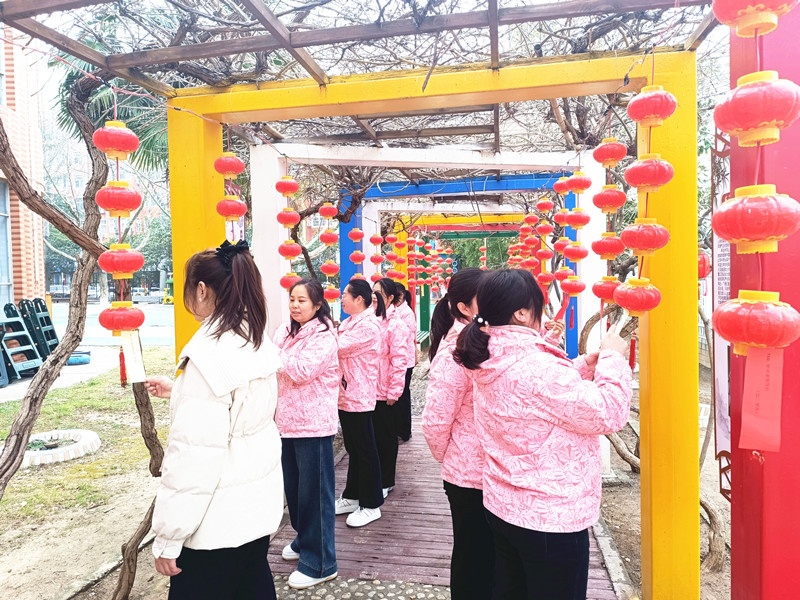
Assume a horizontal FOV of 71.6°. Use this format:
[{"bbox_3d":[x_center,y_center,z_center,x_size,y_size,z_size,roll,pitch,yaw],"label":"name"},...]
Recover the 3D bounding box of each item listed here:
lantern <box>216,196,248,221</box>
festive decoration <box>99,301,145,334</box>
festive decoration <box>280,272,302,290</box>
[{"bbox_3d":[-0.944,-0.515,3.120,0.165,0.144,0.165,-1,2,0],"label":"lantern"},{"bbox_3d":[-1.171,0.078,2.340,0.172,0.147,0.172,-1,1,0],"label":"festive decoration"},{"bbox_3d":[-0.820,-0.128,4.200,0.172,0.147,0.172,-1,1,0],"label":"festive decoration"}]

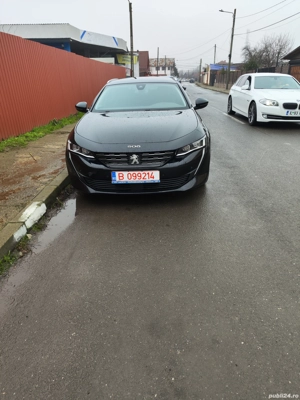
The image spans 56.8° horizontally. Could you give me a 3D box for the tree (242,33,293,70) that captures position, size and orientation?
[{"bbox_3d":[13.271,-16.183,32.344,5.900,5.792,5.500,7,25,19],"label":"tree"}]

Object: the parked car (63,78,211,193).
[{"bbox_3d":[-0.105,-1.463,5.083,1.900,1.420,4.780,-1,24,2],"label":"parked car"}]

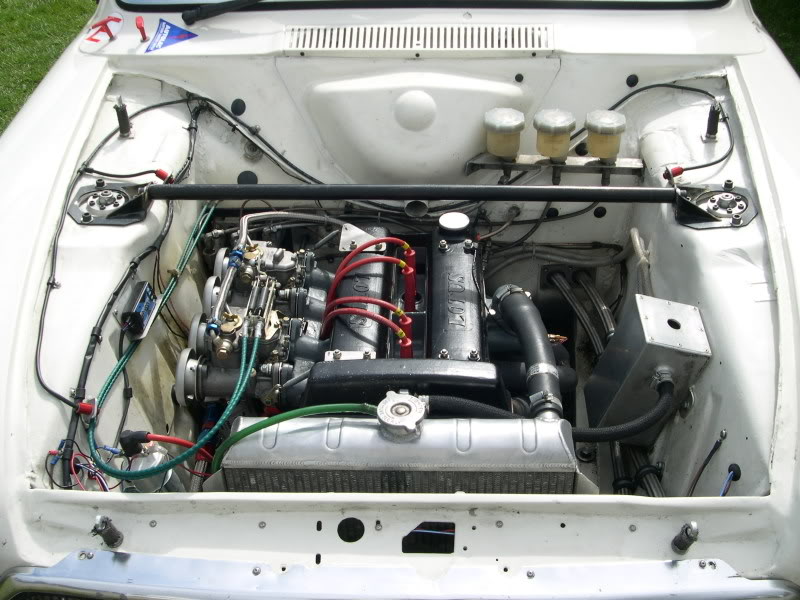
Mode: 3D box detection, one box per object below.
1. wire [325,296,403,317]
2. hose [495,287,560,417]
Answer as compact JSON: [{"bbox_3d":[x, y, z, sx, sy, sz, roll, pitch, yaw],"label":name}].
[{"bbox_3d":[-0.055,0.010,1.395,0.124,0.034,0.025,1,36,2],"label":"wire"},{"bbox_3d":[0.192,0.071,1.315,0.058,0.070,0.255,-6,36,-8],"label":"hose"}]

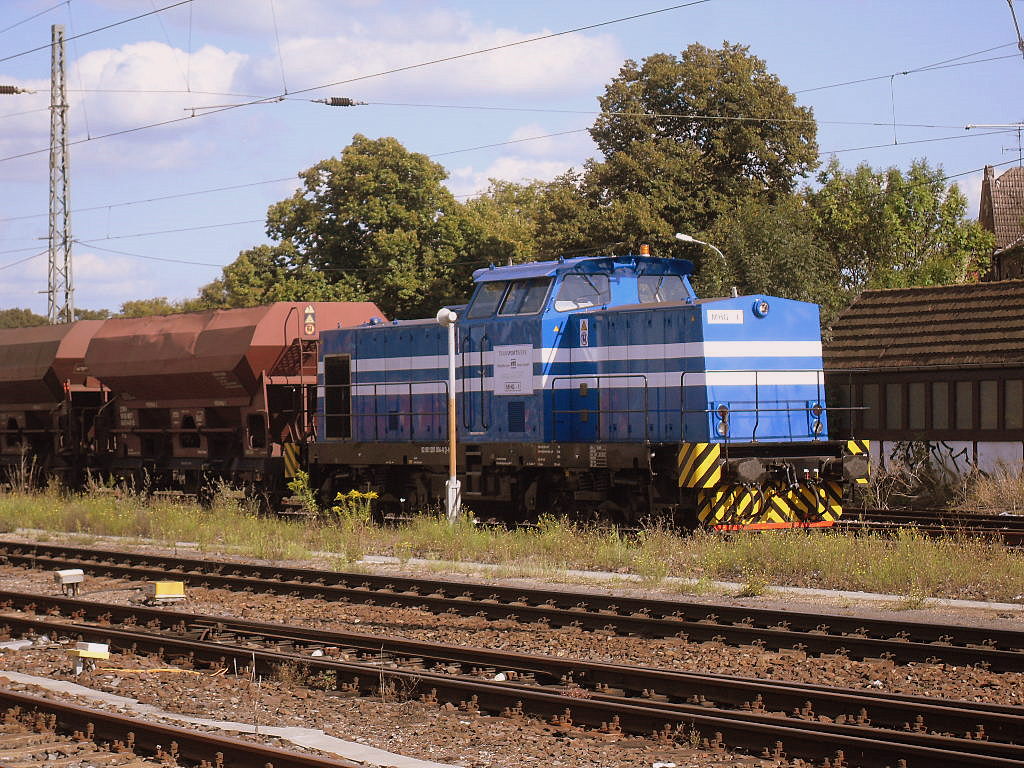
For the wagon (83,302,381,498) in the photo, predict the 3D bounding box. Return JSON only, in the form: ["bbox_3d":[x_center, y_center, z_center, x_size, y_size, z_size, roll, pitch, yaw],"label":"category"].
[{"bbox_3d":[-5.361,0.532,58.231,3.000,3.980,9.500,0,-1,-30],"label":"wagon"}]

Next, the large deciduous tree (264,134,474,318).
[{"bbox_3d":[-5.123,-2.980,109.926,7.656,12.234,8.000,-1,-1,0],"label":"large deciduous tree"}]

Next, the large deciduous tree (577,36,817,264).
[{"bbox_3d":[7.241,-4.983,114.903,9.071,16.068,9.000,-1,-1,0],"label":"large deciduous tree"}]

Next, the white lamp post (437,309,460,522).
[{"bbox_3d":[-0.899,0.521,43.980,0.330,3.288,0.320,-1,-1,0],"label":"white lamp post"}]

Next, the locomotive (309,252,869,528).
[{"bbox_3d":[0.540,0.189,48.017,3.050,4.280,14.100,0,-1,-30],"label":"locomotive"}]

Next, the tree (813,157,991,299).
[{"bbox_3d":[11.674,-2.014,89.943,5.548,9.425,6.000,-1,-1,0],"label":"tree"}]

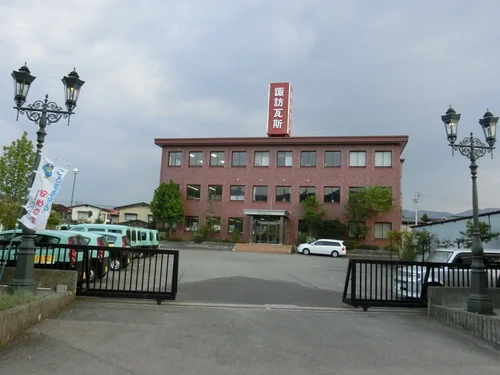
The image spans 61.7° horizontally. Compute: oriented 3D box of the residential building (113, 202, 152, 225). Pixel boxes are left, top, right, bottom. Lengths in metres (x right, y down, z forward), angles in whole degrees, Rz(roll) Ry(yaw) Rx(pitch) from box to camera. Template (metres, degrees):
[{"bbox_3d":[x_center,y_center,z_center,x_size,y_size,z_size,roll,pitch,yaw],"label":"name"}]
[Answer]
[{"bbox_3d":[-17.952,6.650,73.735,8.916,7.026,8.500,2,-8,7],"label":"residential building"}]

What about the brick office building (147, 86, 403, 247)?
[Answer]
[{"bbox_3d":[3.799,-2.177,50.212,26.800,18.450,14.300,1,-9,13],"label":"brick office building"}]

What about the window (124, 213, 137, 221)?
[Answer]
[{"bbox_3d":[-19.840,4.923,69.900,2.088,1.154,0.200,2,-8,7],"label":"window"}]

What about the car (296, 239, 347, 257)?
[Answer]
[{"bbox_3d":[6.681,5.596,38.726,4.420,1.500,1.700,0,-9,19],"label":"car"}]

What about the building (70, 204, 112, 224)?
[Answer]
[{"bbox_3d":[-26.189,6.532,73.116,6.752,6.275,7.500,2,-8,7],"label":"building"}]

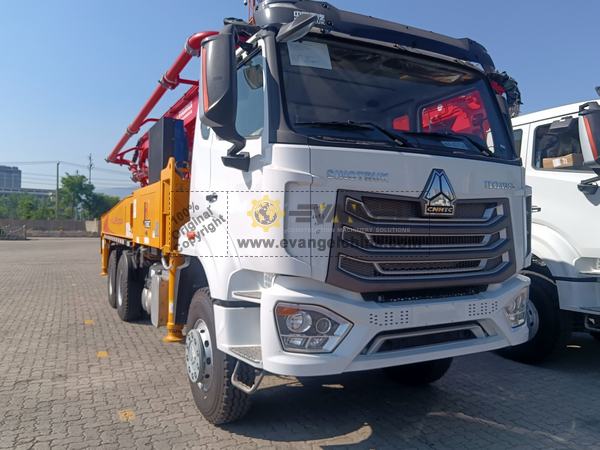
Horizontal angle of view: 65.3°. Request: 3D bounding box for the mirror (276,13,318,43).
[{"bbox_3d":[-0.019,-1.232,2.940,0.310,0.150,0.150,0,0,42],"label":"mirror"}]

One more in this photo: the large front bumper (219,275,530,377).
[{"bbox_3d":[0.713,0.593,3.532,2.480,0.580,0.920,0,0,-28],"label":"large front bumper"}]

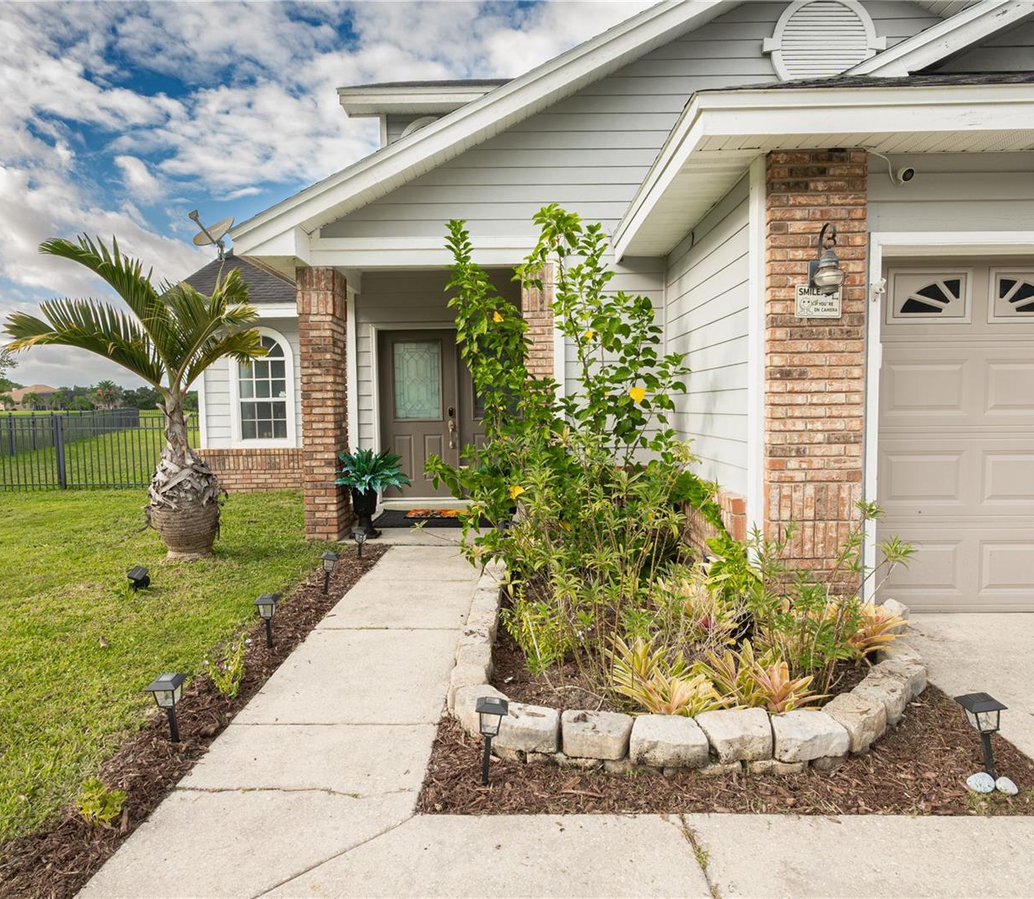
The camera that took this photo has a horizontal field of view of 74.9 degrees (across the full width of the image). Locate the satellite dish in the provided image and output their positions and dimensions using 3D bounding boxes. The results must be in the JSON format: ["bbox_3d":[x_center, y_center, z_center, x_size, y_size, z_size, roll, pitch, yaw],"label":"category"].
[{"bbox_3d":[-5.027,-3.599,11.128,0.650,0.550,0.550,2,5,27],"label":"satellite dish"}]

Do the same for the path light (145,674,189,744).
[{"bbox_3d":[-1.382,1.016,2.669,0.115,0.280,0.115,-5,4,1],"label":"path light"}]

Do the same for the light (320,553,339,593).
[{"bbox_3d":[-1.315,0.865,4.718,0.110,0.295,0.110,0,4,1],"label":"light"}]

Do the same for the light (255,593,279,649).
[{"bbox_3d":[-1.356,0.939,3.680,0.110,0.295,0.110,0,4,1],"label":"light"}]

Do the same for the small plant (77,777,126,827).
[{"bbox_3d":[-1.341,1.114,2.199,0.150,0.150,0.150,0,4,1],"label":"small plant"}]

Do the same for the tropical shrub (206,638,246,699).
[{"bbox_3d":[-1.303,0.988,3.052,0.180,0.270,0.180,0,4,1],"label":"tropical shrub"}]

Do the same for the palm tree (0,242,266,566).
[{"bbox_3d":[-3.308,-0.452,5.869,2.250,2.728,1.900,0,4,1],"label":"palm tree"}]

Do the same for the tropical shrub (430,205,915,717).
[{"bbox_3d":[0.659,-0.206,3.537,2.300,2.330,1.900,0,4,1],"label":"tropical shrub"}]

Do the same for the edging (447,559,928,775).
[{"bbox_3d":[0.890,0.950,3.747,2.400,0.220,2.750,0,4,1],"label":"edging"}]

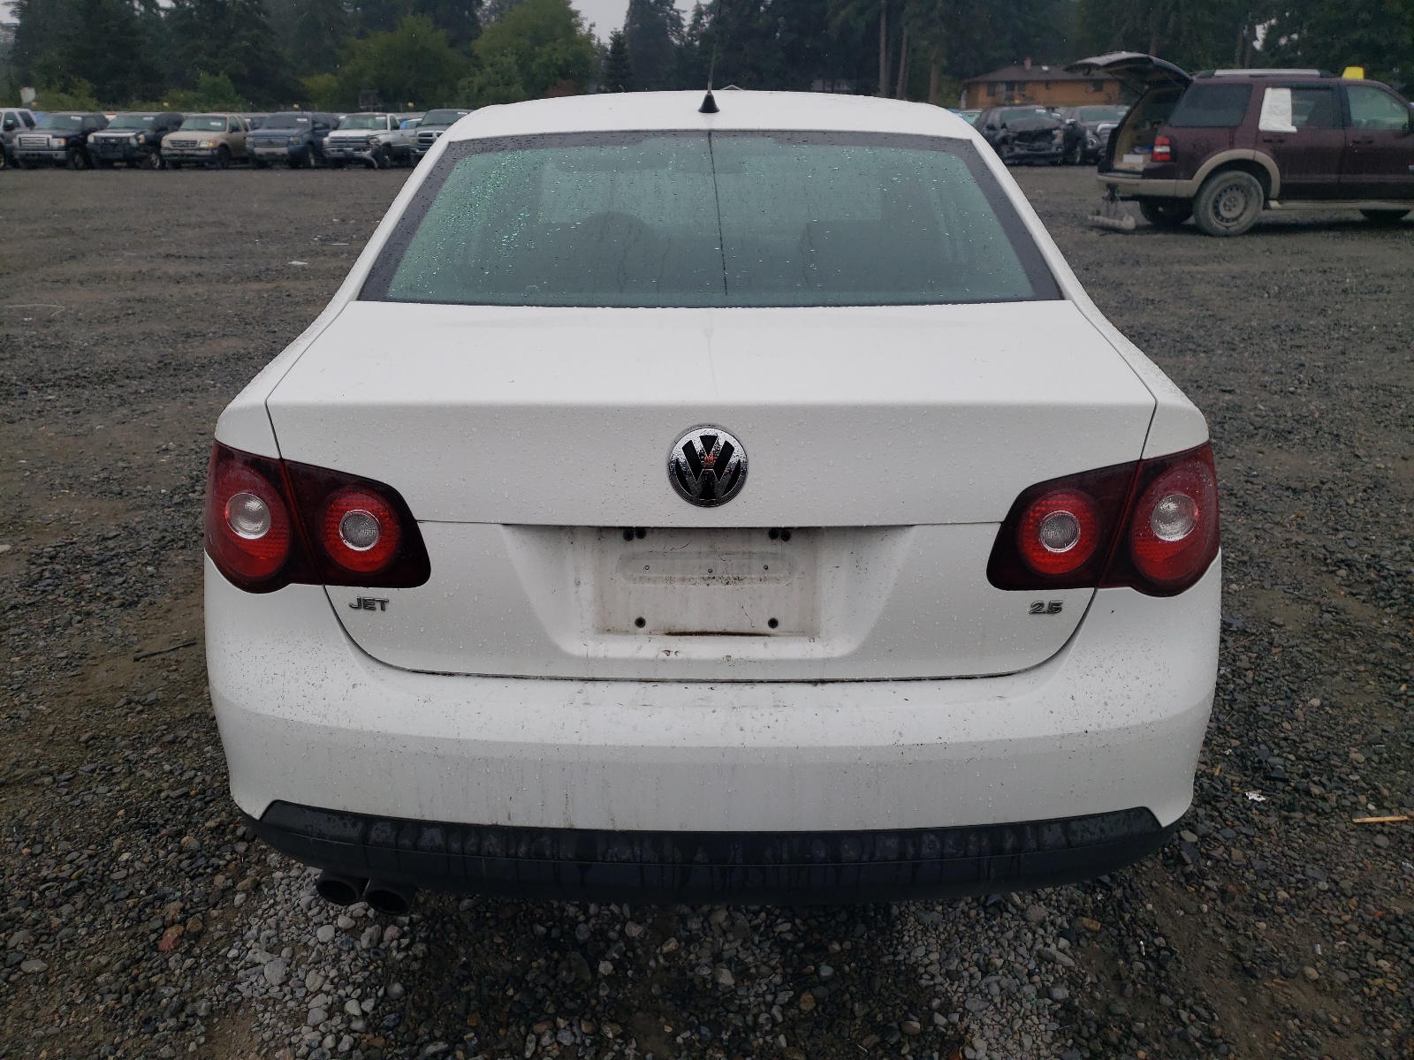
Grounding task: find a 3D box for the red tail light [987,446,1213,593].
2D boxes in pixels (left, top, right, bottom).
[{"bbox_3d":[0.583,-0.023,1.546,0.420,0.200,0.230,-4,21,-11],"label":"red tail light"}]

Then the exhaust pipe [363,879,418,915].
[{"bbox_3d":[-0.488,0.553,1.687,0.070,0.066,0.150,0,21,1],"label":"exhaust pipe"}]

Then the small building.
[{"bbox_3d":[30.000,-39.978,96.053,13.300,4.500,8.000,3,21,7],"label":"small building"}]

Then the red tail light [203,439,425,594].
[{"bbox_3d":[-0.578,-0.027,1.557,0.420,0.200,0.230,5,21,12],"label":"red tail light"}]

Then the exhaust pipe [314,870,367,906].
[{"bbox_3d":[-0.561,0.539,1.694,0.070,0.066,0.150,0,21,1],"label":"exhaust pipe"}]

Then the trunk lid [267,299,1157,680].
[{"bbox_3d":[0.004,-0.101,1.651,1.240,0.430,0.600,0,21,1],"label":"trunk lid"}]

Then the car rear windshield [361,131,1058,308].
[{"bbox_3d":[0.010,-0.603,2.048,1.250,0.085,0.660,0,48,1],"label":"car rear windshield"}]

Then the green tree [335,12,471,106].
[{"bbox_3d":[-18.400,-27.513,64.419,8.400,7.400,8.000,0,21,0],"label":"green tree"}]

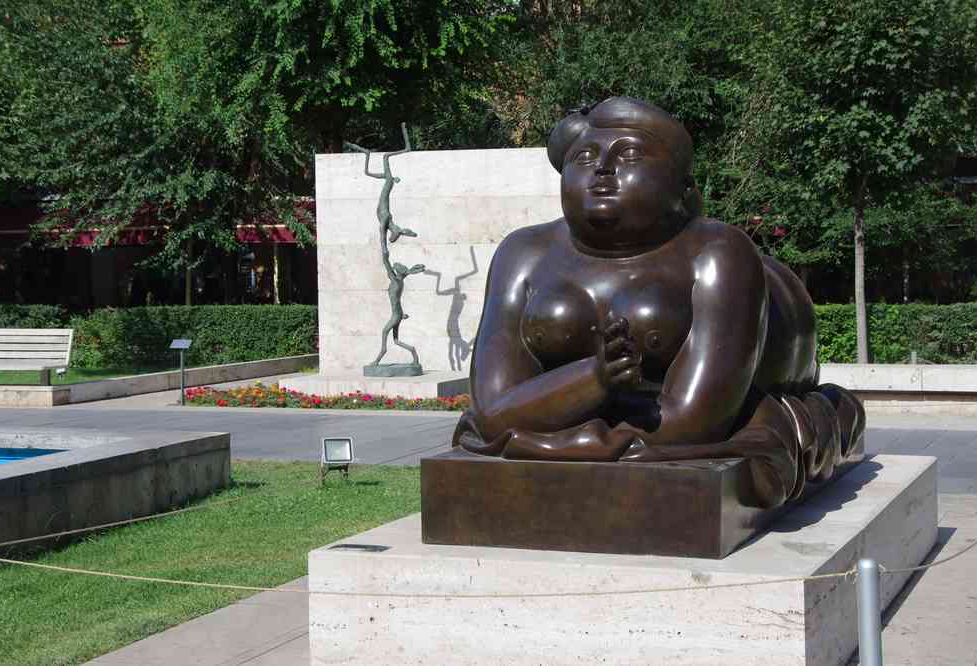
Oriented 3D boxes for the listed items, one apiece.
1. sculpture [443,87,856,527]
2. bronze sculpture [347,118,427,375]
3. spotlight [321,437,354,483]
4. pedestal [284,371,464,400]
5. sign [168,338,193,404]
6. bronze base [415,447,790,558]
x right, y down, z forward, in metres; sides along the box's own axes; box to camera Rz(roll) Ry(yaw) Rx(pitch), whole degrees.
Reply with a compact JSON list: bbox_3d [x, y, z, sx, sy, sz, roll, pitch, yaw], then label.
[{"bbox_3d":[1.010,-0.169,8.976,1.529,1.865,3.629,0,2,20],"label":"sculpture"},{"bbox_3d":[-1.364,-1.093,23.520,0.958,3.311,0.538,0,2,20],"label":"bronze sculpture"},{"bbox_3d":[-1.185,0.976,13.824,0.232,0.356,0.185,-1,2,-18],"label":"spotlight"},{"bbox_3d":[-1.233,0.676,23.311,2.184,0.215,2.352,0,2,20],"label":"pedestal"},{"bbox_3d":[-3.719,0.473,21.535,0.249,0.803,0.143,0,2,20],"label":"sign"},{"bbox_3d":[0.976,0.640,8.995,1.281,0.348,3.745,0,2,20],"label":"bronze base"}]

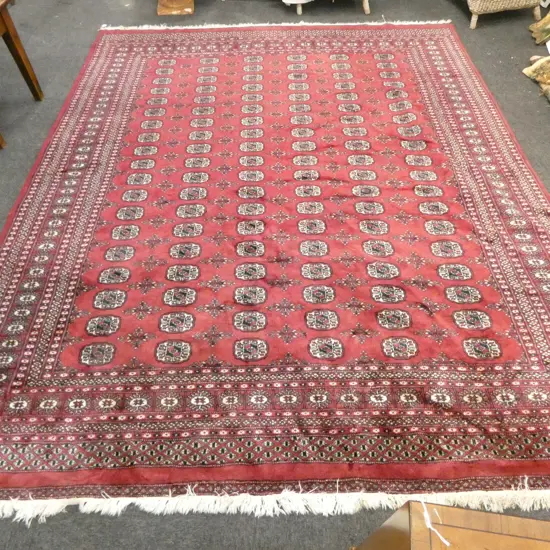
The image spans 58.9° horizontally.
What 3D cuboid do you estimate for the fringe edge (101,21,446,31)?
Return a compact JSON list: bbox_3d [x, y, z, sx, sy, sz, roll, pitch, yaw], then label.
[{"bbox_3d":[0.010,-1.773,3.438,2.499,0.022,0.070,-1,50,0],"label":"fringe edge"}]

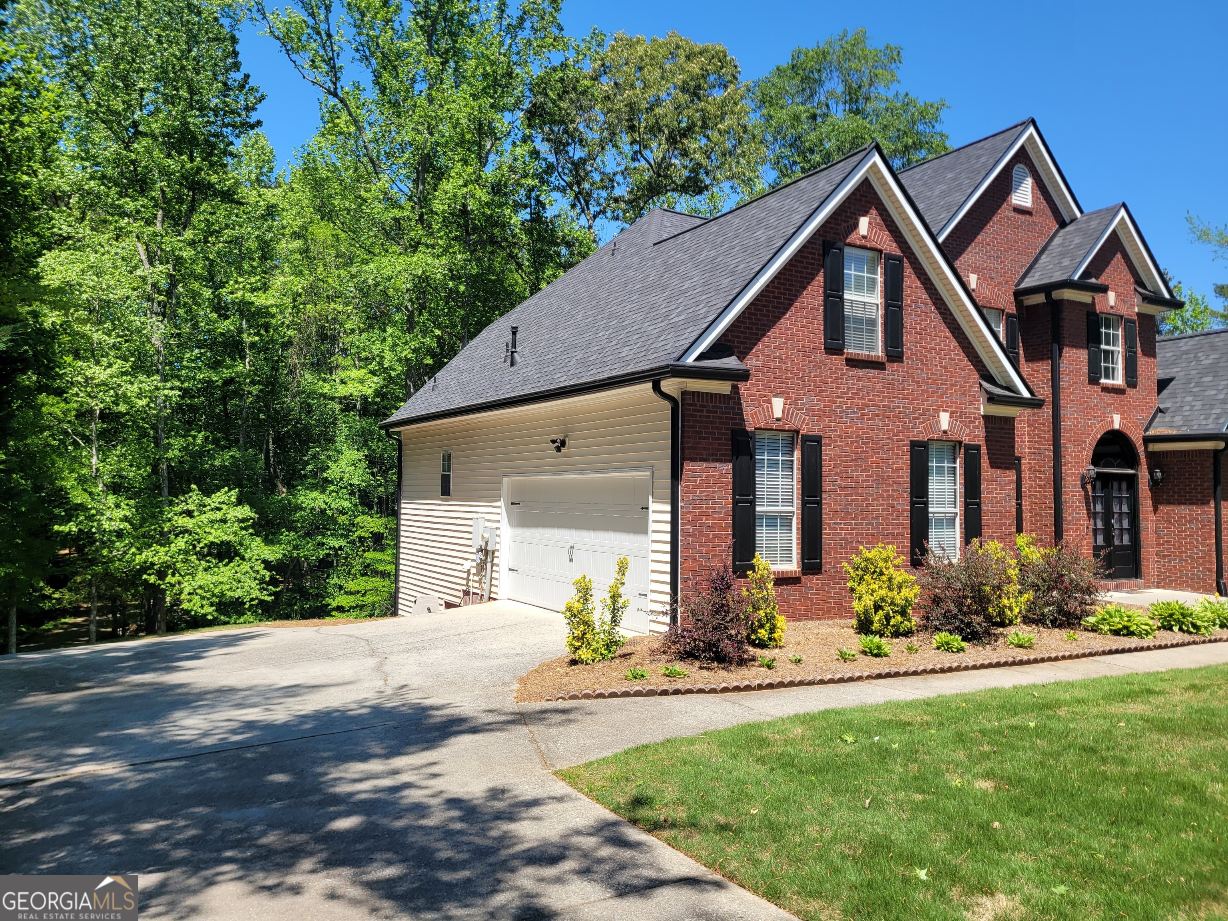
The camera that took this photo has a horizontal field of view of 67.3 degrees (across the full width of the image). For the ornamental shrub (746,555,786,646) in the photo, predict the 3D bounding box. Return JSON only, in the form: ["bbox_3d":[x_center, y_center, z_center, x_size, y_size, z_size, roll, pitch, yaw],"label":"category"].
[{"bbox_3d":[1.768,1.624,10.825,0.522,1.049,0.520,1,-2,0],"label":"ornamental shrub"}]

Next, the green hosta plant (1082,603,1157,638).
[{"bbox_3d":[6.610,2.080,12.090,0.880,0.380,0.840,2,-3,-30],"label":"green hosta plant"}]

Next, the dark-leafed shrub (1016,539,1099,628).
[{"bbox_3d":[6.268,1.722,13.000,1.161,1.182,1.100,2,-3,-31],"label":"dark-leafed shrub"}]

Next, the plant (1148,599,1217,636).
[{"bbox_3d":[7.664,2.088,12.426,0.918,0.439,0.900,2,-3,-31],"label":"plant"}]

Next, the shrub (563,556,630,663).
[{"bbox_3d":[-0.186,1.583,9.935,0.712,1.105,0.620,2,-3,-31],"label":"shrub"}]

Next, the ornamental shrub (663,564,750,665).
[{"bbox_3d":[1.001,1.631,9.870,0.943,0.989,0.920,1,-2,0],"label":"ornamental shrub"}]

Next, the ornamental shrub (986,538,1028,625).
[{"bbox_3d":[5.550,1.706,13.029,0.747,1.173,0.700,2,-3,-31],"label":"ornamental shrub"}]

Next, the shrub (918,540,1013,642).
[{"bbox_3d":[4.495,1.635,11.790,1.199,1.218,1.150,2,-3,-31],"label":"shrub"}]

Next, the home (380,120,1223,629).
[{"bbox_3d":[4.939,-1.627,20.343,16.929,9.325,11.571,2,-3,-31],"label":"home"}]

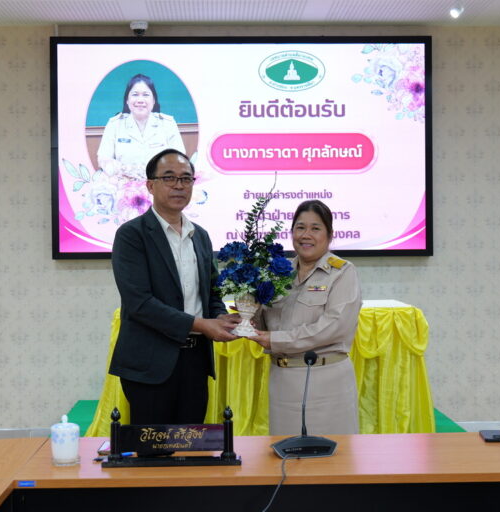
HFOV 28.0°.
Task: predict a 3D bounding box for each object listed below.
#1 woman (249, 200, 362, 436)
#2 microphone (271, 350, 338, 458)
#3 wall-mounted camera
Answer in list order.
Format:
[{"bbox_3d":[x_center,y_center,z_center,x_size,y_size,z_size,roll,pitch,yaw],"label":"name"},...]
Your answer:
[{"bbox_3d":[0.209,0.563,3.638,0.460,1.530,0.400,0,1,35],"label":"woman"},{"bbox_3d":[0.165,0.440,3.036,0.196,0.295,0.230,-1,1,-1],"label":"microphone"},{"bbox_3d":[-0.750,-1.543,6.800,0.120,0.105,0.120,-1,1,-2],"label":"wall-mounted camera"}]

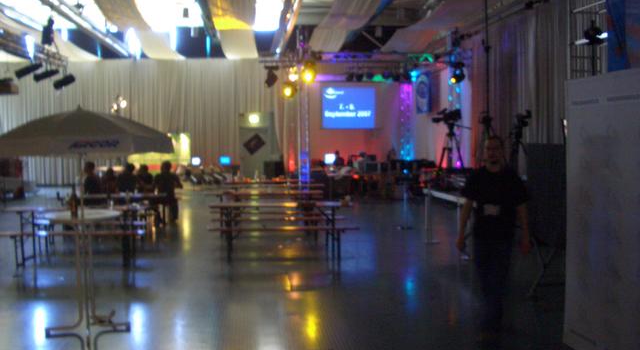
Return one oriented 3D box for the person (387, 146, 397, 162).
[{"bbox_3d":[2.376,-0.258,21.500,0.480,1.300,0.680,1,3,18],"label":"person"}]

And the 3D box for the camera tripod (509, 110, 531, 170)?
[{"bbox_3d":[2.822,0.086,9.200,0.850,1.900,0.850,-1,3,-18],"label":"camera tripod"}]

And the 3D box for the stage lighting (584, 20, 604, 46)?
[{"bbox_3d":[3.903,-2.026,9.200,0.290,0.370,0.330,-1,3,-18],"label":"stage lighting"}]

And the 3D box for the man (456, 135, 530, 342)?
[{"bbox_3d":[1.507,0.573,5.620,0.640,1.790,0.420,0,3,5],"label":"man"}]

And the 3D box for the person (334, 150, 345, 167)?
[{"bbox_3d":[0.633,-0.131,21.000,0.500,1.300,0.700,0,3,3],"label":"person"}]

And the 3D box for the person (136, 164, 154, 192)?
[{"bbox_3d":[-3.587,0.402,13.300,0.480,1.270,0.720,0,3,-7],"label":"person"}]

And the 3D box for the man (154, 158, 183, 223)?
[{"bbox_3d":[-3.137,0.387,13.400,0.560,1.320,0.750,0,3,-7],"label":"man"}]

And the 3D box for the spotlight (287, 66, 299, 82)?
[{"bbox_3d":[-0.807,-2.980,19.000,0.360,0.460,0.420,0,3,3],"label":"spotlight"}]

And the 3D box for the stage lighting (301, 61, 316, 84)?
[{"bbox_3d":[-0.338,-3.010,19.000,0.420,0.600,0.460,0,3,0],"label":"stage lighting"}]

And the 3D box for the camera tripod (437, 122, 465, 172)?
[{"bbox_3d":[2.803,-0.322,13.900,0.850,1.620,0.850,1,3,21],"label":"camera tripod"}]

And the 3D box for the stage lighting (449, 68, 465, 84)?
[{"bbox_3d":[3.902,-2.845,18.500,0.440,0.460,0.460,2,4,37],"label":"stage lighting"}]

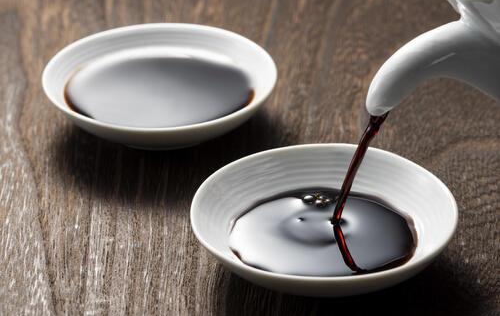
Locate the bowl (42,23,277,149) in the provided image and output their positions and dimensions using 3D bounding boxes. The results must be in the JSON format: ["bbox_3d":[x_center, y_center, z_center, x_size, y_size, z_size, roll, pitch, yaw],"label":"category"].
[{"bbox_3d":[-0.037,-0.025,0.611,0.096,0.022,0.096,0,30,0],"label":"bowl"}]

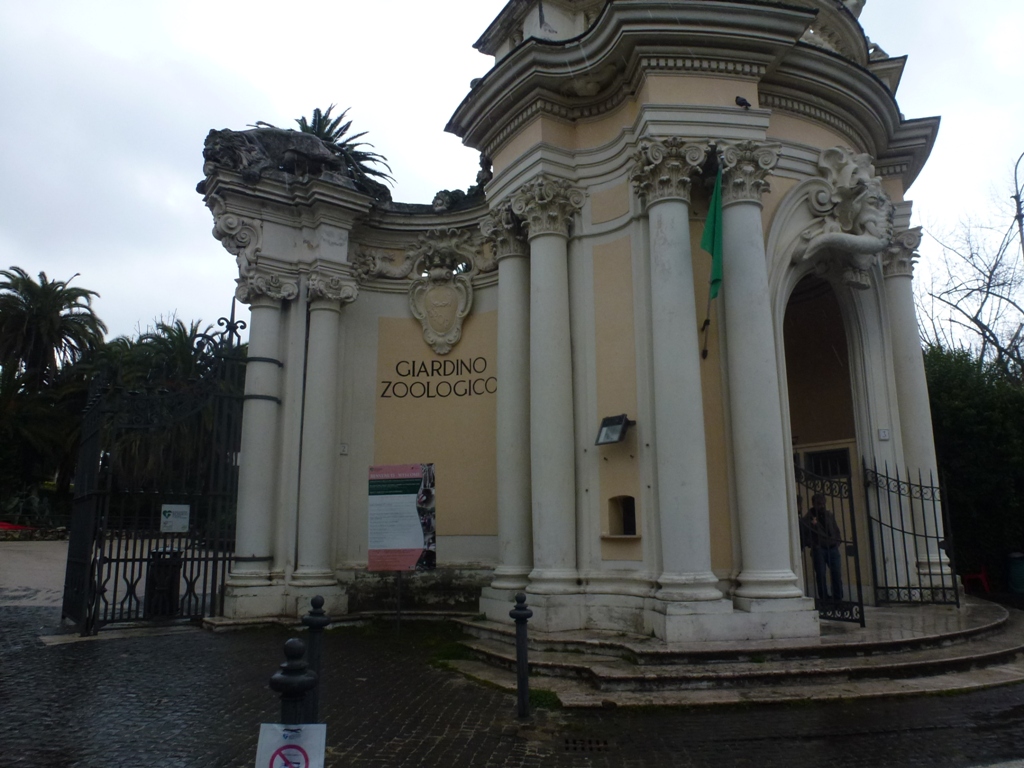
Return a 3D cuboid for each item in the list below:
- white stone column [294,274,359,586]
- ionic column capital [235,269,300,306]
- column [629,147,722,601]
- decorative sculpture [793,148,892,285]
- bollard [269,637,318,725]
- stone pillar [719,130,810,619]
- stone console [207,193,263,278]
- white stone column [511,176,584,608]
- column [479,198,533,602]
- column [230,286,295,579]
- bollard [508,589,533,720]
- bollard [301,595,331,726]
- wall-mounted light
[{"bbox_3d":[-2.991,0.688,11.108,0.755,4.719,0.755,7,-13,-34],"label":"white stone column"},{"bbox_3d":[-3.972,-1.469,11.515,0.800,0.520,0.800,7,-13,-34],"label":"ionic column capital"},{"bbox_3d":[2.091,-0.190,8.967,0.850,5.800,0.850,0,-11,-5],"label":"column"},{"bbox_3d":[4.991,-2.514,10.721,1.500,2.080,0.980,8,-14,-40],"label":"decorative sculpture"},{"bbox_3d":[-0.915,1.565,2.909,0.200,1.000,0.200,0,-10,0],"label":"bollard"},{"bbox_3d":[3.073,-0.289,9.107,0.820,5.930,0.820,1,-11,-6],"label":"stone pillar"},{"bbox_3d":[-4.384,-2.354,11.256,0.720,1.300,0.520,7,-13,-35],"label":"stone console"},{"bbox_3d":[0.568,0.043,10.037,0.850,5.860,0.850,6,-12,-33],"label":"white stone column"},{"bbox_3d":[0.080,0.074,10.855,0.820,5.860,0.820,6,-12,-30],"label":"column"},{"bbox_3d":[-3.955,0.655,11.122,0.800,4.780,0.800,7,-13,-34],"label":"column"},{"bbox_3d":[0.086,2.357,6.224,0.216,1.019,0.216,-1,-10,0],"label":"bollard"},{"bbox_3d":[-1.410,2.029,5.059,0.200,1.000,0.200,0,-10,0],"label":"bollard"},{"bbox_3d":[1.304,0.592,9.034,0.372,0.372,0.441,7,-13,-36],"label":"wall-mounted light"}]

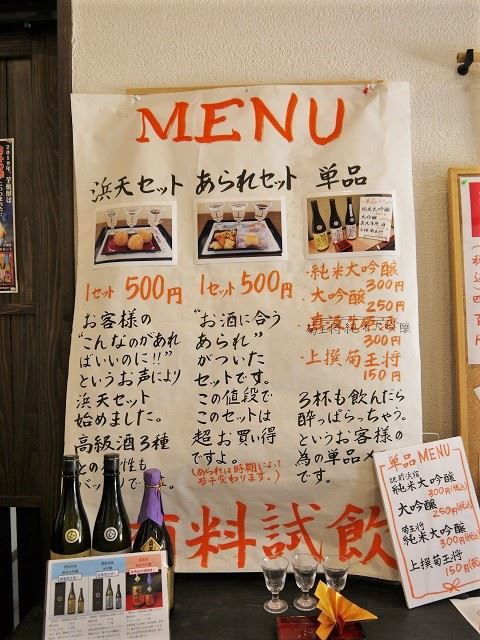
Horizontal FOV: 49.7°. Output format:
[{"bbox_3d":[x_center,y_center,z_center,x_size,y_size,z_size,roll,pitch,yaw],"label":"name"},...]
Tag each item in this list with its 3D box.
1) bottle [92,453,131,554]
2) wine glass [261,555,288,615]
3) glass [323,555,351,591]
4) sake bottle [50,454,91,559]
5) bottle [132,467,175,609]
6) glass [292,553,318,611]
[{"bbox_3d":[-0.246,0.414,0.995,0.077,0.303,0.077,-1,0,-14],"label":"bottle"},{"bbox_3d":[0.071,0.517,1.013,0.053,0.089,0.053,-1,0,0],"label":"wine glass"},{"bbox_3d":[0.192,0.516,1.025,0.053,0.089,0.053,-1,0,0],"label":"glass"},{"bbox_3d":[-0.325,0.415,0.997,0.077,0.303,0.077,-1,0,-21],"label":"sake bottle"},{"bbox_3d":[-0.167,0.427,1.000,0.080,0.278,0.080,-1,0,-3],"label":"bottle"},{"bbox_3d":[0.130,0.517,1.025,0.053,0.089,0.053,-1,0,0],"label":"glass"}]

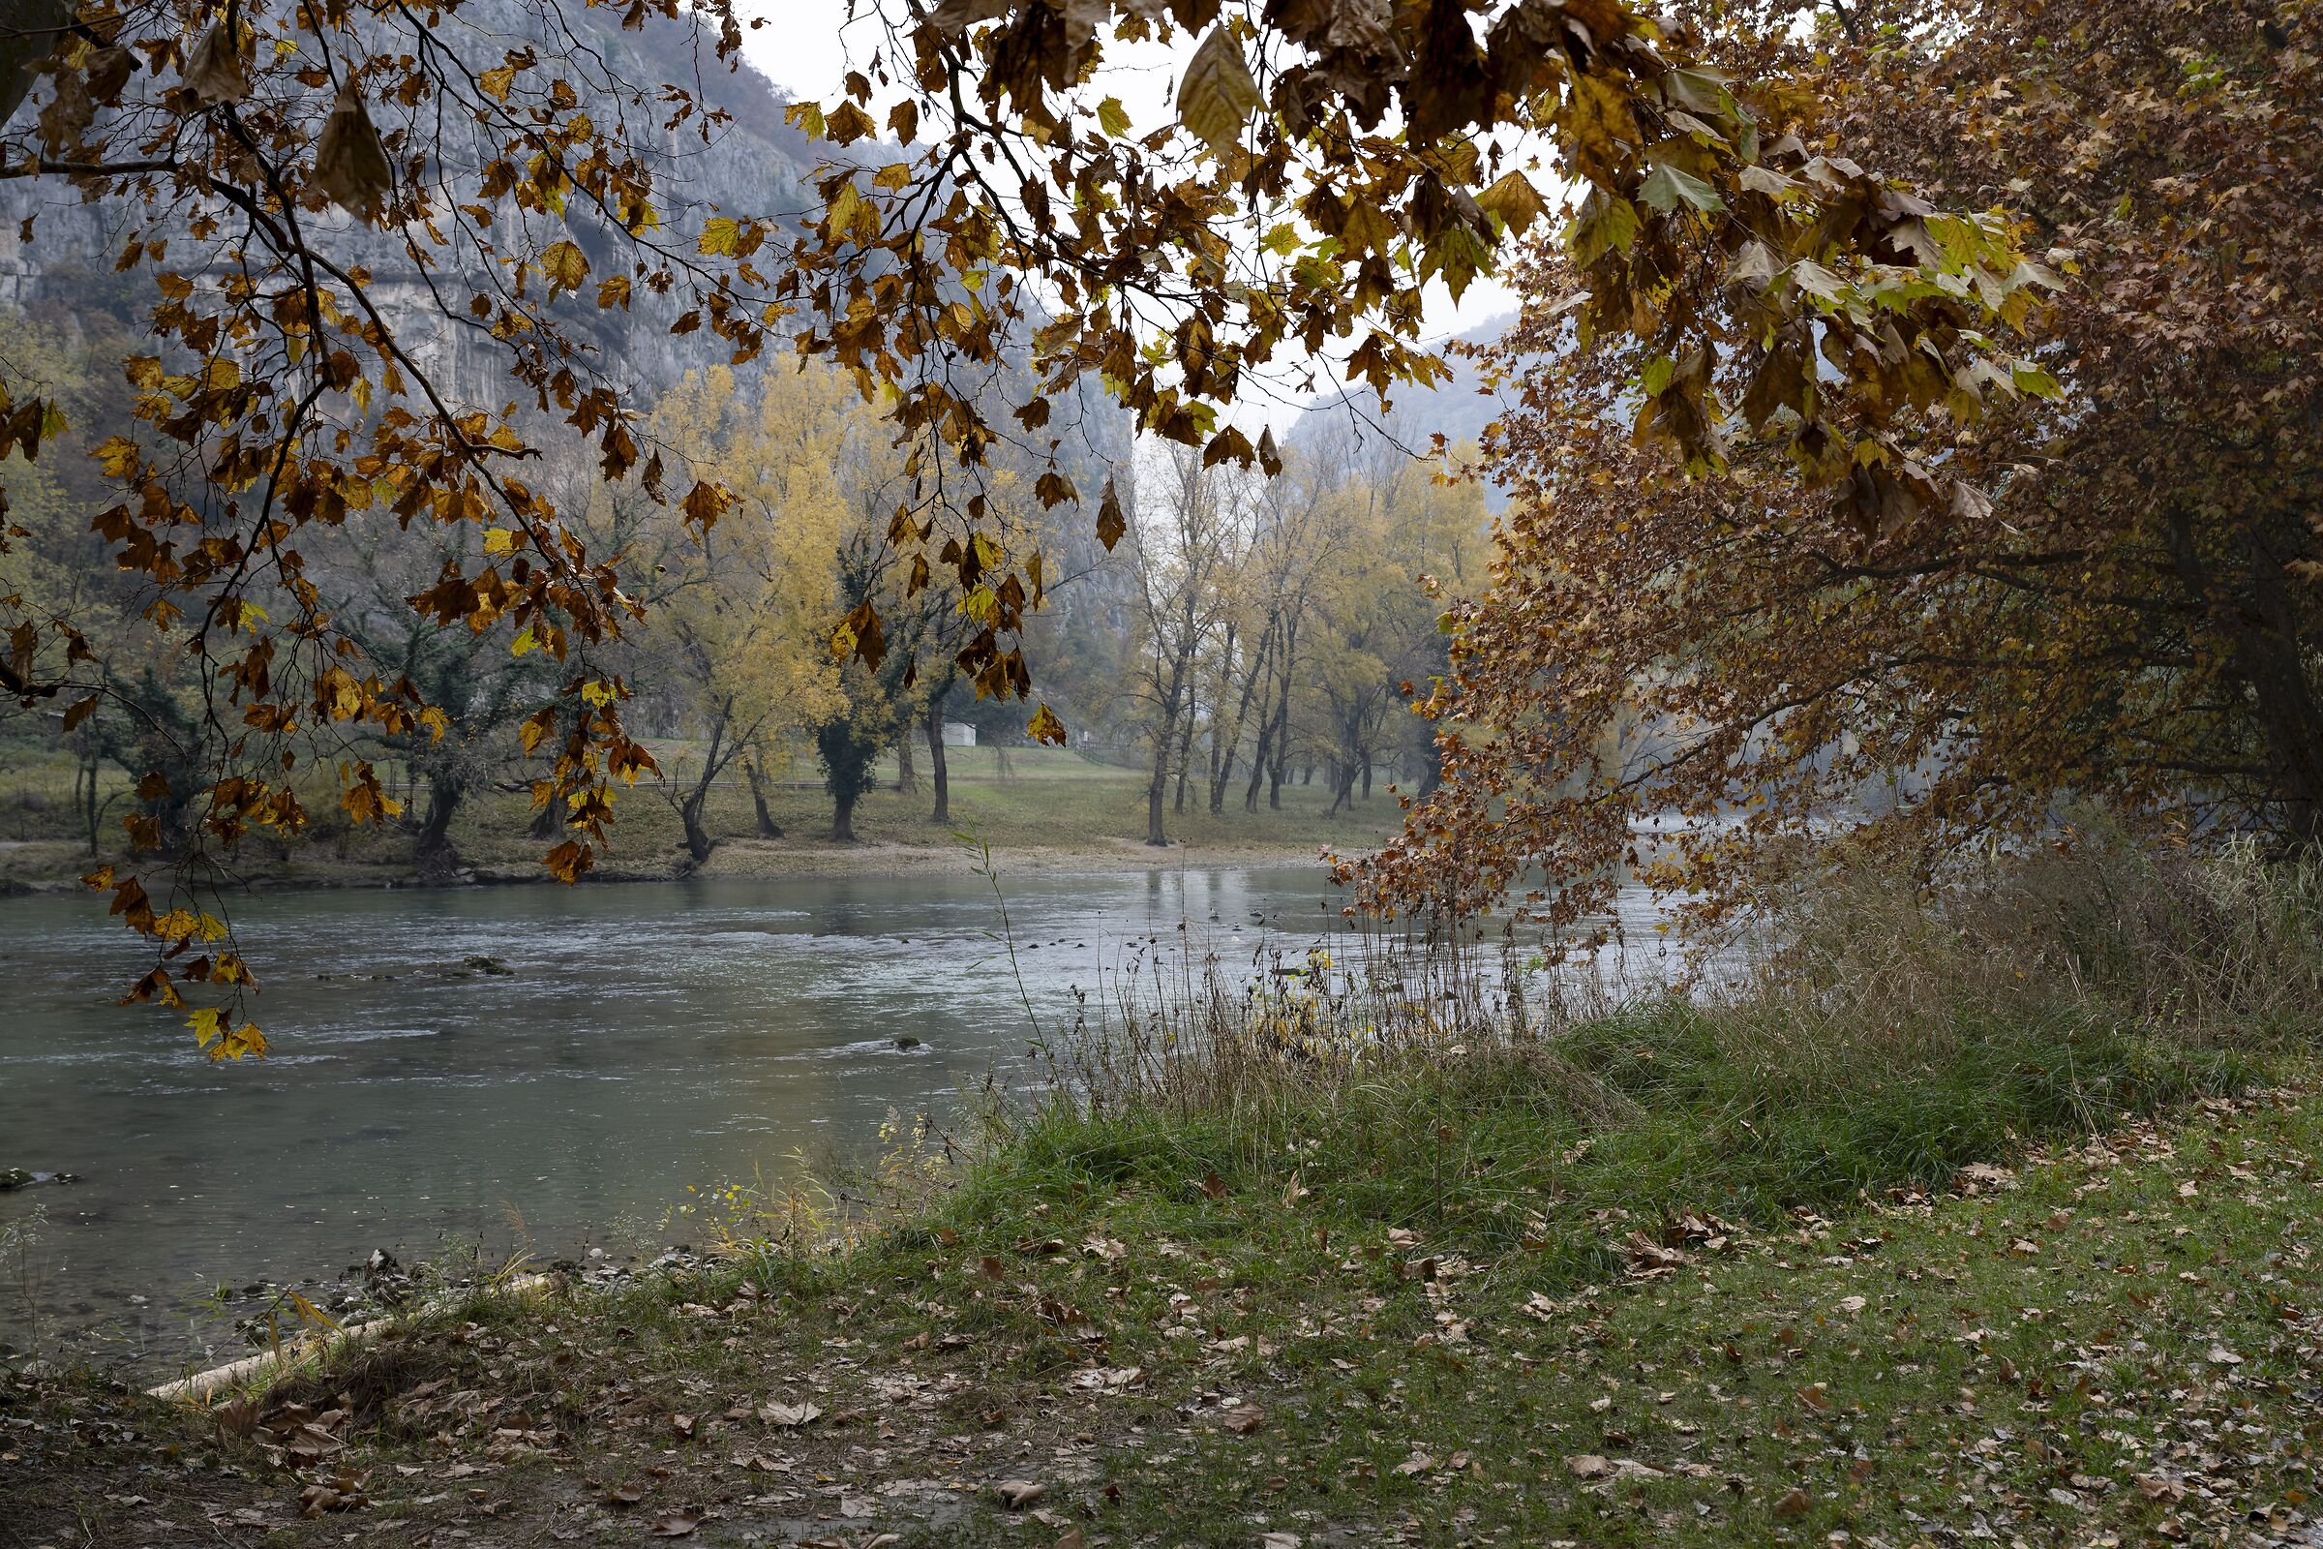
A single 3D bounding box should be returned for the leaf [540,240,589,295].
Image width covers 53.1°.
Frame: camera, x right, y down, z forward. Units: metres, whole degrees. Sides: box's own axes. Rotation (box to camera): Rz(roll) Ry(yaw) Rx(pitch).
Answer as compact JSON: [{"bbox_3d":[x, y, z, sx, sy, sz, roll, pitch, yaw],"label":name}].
[{"bbox_3d":[-1.388,-1.180,5.400,0.114,0.131,0.040,0,0,-14],"label":"leaf"}]

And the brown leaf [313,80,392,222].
[{"bbox_3d":[-1.044,-0.804,3.000,0.103,0.183,0.045,0,0,-19],"label":"brown leaf"}]

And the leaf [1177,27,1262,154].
[{"bbox_3d":[0.077,-0.884,3.000,0.110,0.164,0.040,0,0,1],"label":"leaf"}]

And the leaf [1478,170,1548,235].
[{"bbox_3d":[0.711,-1.157,4.700,0.140,0.132,0.050,0,0,9],"label":"leaf"}]

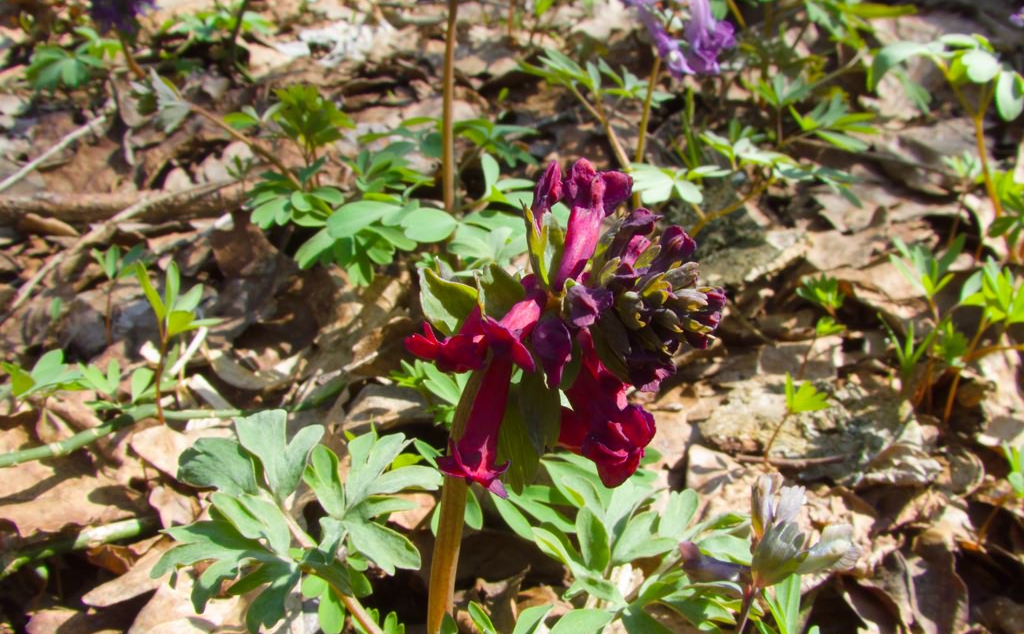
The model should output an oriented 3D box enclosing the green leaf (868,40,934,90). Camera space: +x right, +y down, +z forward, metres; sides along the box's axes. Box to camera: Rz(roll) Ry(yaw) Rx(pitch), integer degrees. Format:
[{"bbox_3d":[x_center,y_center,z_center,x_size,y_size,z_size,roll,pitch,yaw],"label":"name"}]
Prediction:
[{"bbox_3d":[0.186,-0.120,0.339,0.032,0.024,0.019,-7,39,-9],"label":"green leaf"}]

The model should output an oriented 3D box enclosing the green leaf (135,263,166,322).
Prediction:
[{"bbox_3d":[-0.120,-0.008,0.236,0.005,0.024,0.003,-15,40,-16],"label":"green leaf"}]

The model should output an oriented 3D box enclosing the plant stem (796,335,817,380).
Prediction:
[{"bbox_3d":[0.114,0.016,0.274,0.003,0.022,0.003,3,34,0],"label":"plant stem"}]

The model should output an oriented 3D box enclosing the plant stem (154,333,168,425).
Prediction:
[{"bbox_3d":[-0.121,0.022,0.247,0.004,0.042,0.004,20,32,0],"label":"plant stem"}]

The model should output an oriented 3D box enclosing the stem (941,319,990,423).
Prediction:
[{"bbox_3d":[0.165,0.020,0.257,0.004,0.051,0.004,-5,38,4],"label":"stem"}]

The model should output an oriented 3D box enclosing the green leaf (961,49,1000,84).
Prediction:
[{"bbox_3d":[0.188,-0.101,0.285,0.016,0.005,0.014,-14,71,17],"label":"green leaf"}]

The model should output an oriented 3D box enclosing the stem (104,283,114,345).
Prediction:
[{"bbox_3d":[-0.170,0.000,0.300,0.003,0.034,0.003,18,36,-14],"label":"stem"}]

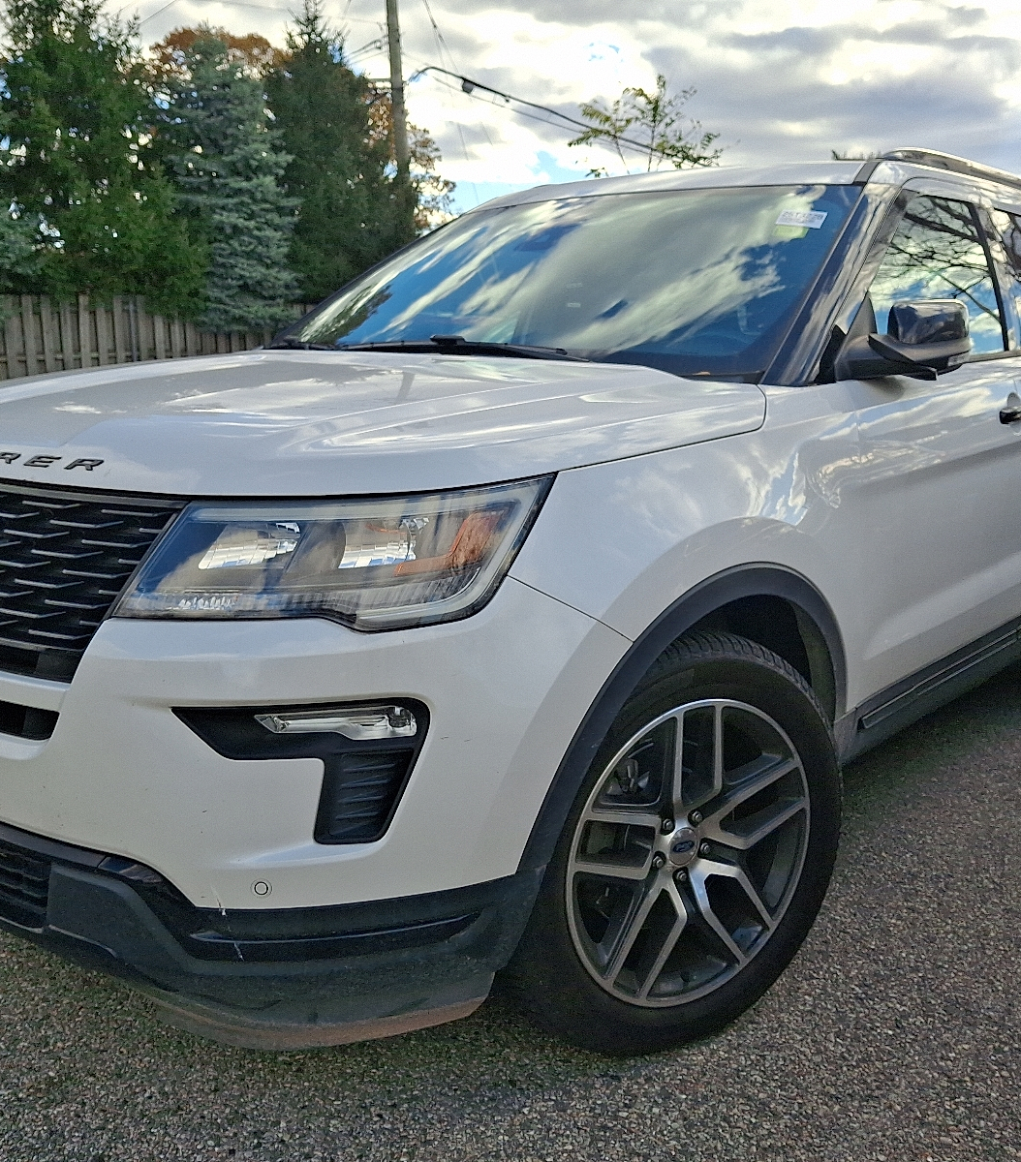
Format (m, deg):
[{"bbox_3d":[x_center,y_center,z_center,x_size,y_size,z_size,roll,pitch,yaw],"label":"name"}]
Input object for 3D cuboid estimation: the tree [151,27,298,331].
[{"bbox_3d":[-5.376,-6.729,20.751,2.900,6.640,2.900,-3,11,-14],"label":"tree"}]

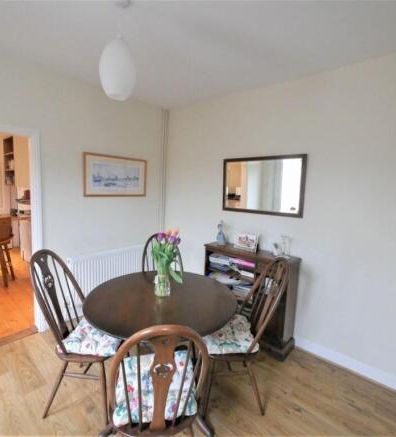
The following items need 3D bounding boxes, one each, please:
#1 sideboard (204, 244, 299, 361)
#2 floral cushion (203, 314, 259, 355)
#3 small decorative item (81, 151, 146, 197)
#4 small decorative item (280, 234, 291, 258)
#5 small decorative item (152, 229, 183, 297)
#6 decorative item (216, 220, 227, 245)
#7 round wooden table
[{"bbox_3d":[0.525,0.800,2.517,0.962,0.901,0.311,7,8,39],"label":"sideboard"},{"bbox_3d":[0.232,0.869,1.793,0.410,0.050,0.420,2,6,-4],"label":"floral cushion"},{"bbox_3d":[-0.989,-0.522,2.962,0.025,0.492,0.875,7,8,39],"label":"small decorative item"},{"bbox_3d":[0.849,0.280,2.272,0.085,0.210,0.080,7,8,39],"label":"small decorative item"},{"bbox_3d":[-0.217,0.346,1.763,0.200,0.450,0.190,2,6,0],"label":"small decorative item"},{"bbox_3d":[0.281,0.181,2.767,0.100,0.255,0.090,7,8,39],"label":"decorative item"},{"bbox_3d":[-0.277,0.934,1.800,1.110,0.730,1.110,2,6,0],"label":"round wooden table"}]

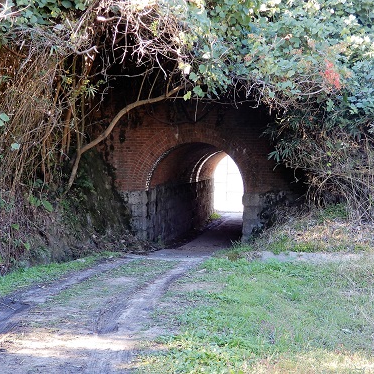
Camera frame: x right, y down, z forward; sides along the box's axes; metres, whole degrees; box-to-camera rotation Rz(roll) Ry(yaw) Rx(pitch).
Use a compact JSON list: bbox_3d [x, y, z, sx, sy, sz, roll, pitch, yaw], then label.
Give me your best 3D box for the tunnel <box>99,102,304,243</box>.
[{"bbox_3d":[1.160,-0.520,18.900,5.000,3.500,8.000,0,2,12],"label":"tunnel"}]

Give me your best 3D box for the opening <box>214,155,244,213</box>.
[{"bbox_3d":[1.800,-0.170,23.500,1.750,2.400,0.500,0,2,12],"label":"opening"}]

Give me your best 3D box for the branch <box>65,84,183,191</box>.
[{"bbox_3d":[-1.370,-1.090,13.300,2.600,2.300,0.900,0,2,0],"label":"branch"}]

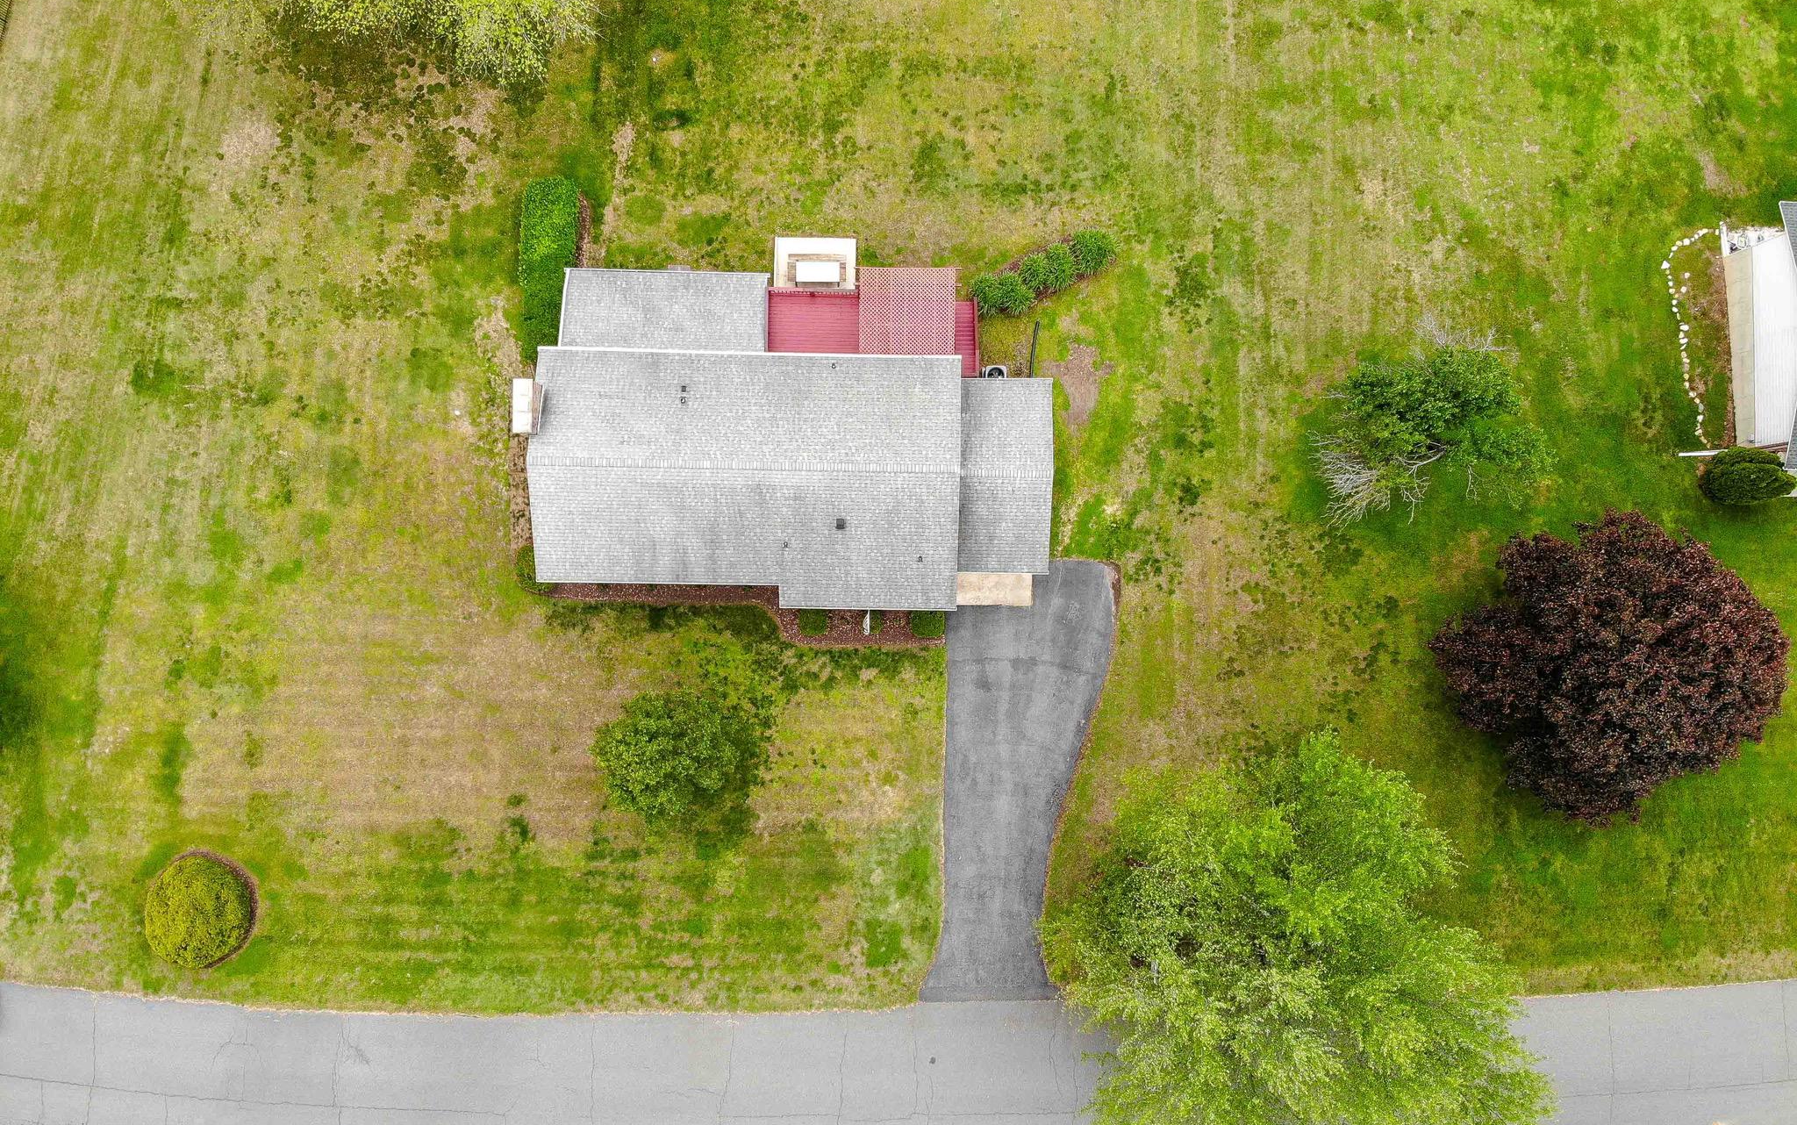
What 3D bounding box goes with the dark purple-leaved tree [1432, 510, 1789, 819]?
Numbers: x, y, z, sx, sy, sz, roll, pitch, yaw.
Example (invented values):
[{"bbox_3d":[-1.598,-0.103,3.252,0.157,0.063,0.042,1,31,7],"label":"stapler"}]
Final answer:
[{"bbox_3d":[25.600,3.650,45.700,11.900,9.500,11.200,0,90,0],"label":"dark purple-leaved tree"}]

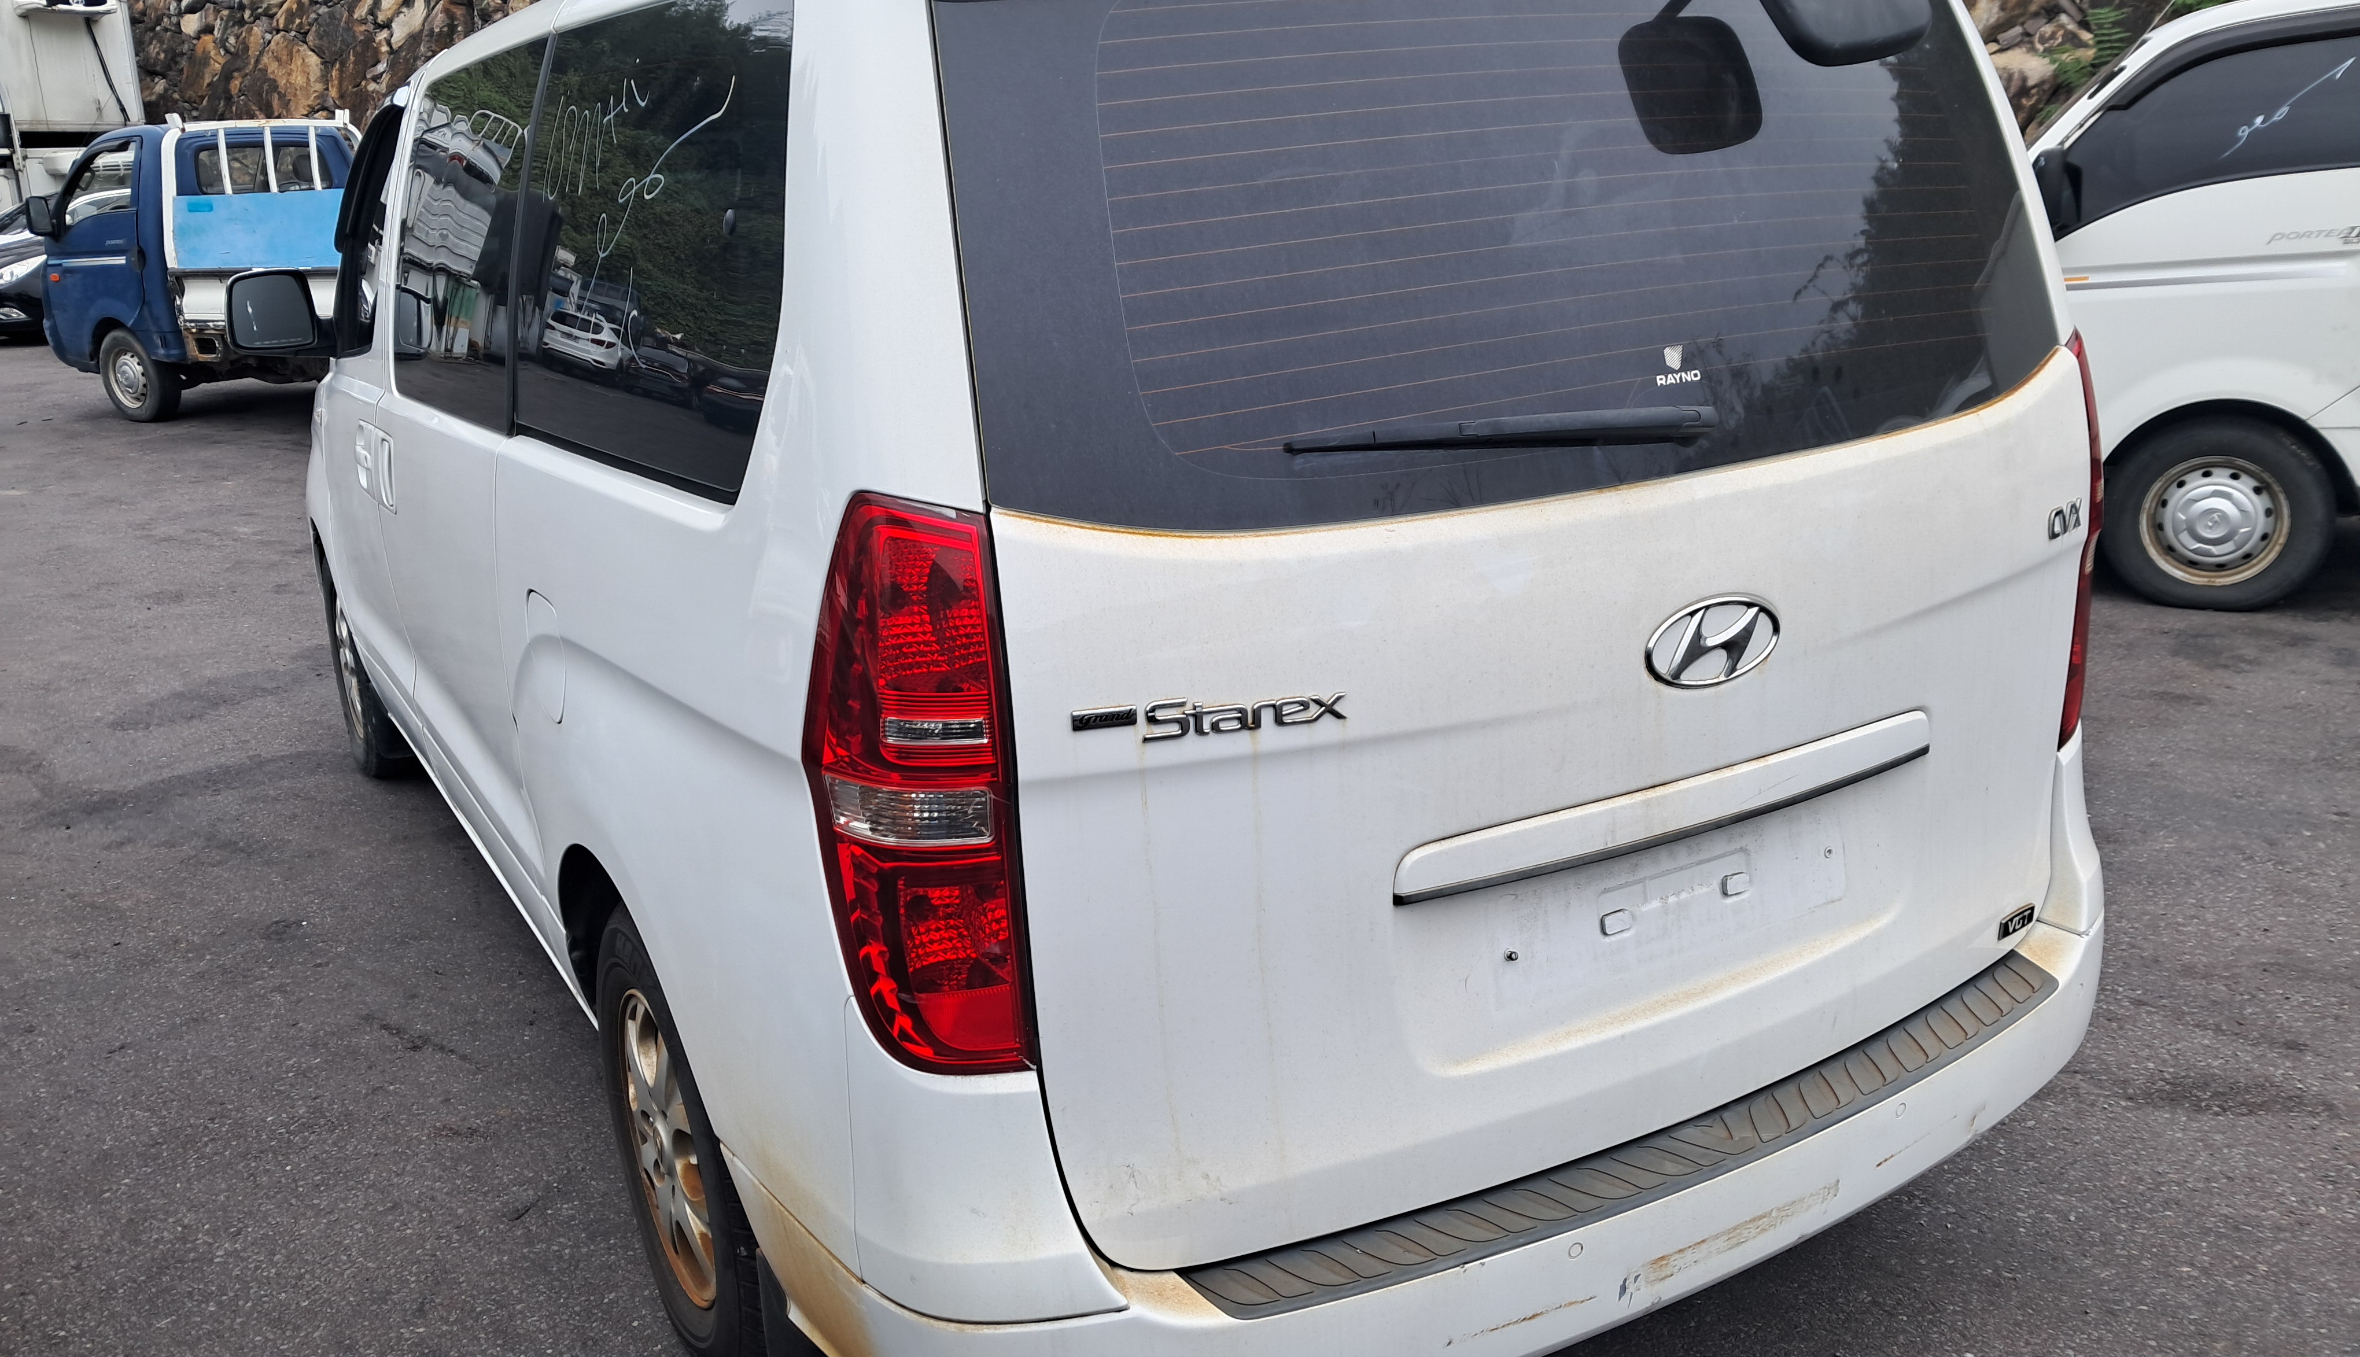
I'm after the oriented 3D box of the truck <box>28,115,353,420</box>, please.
[{"bbox_3d":[-5.784,-2.856,12.703,4.950,1.970,1.740,4,17,25],"label":"truck"}]

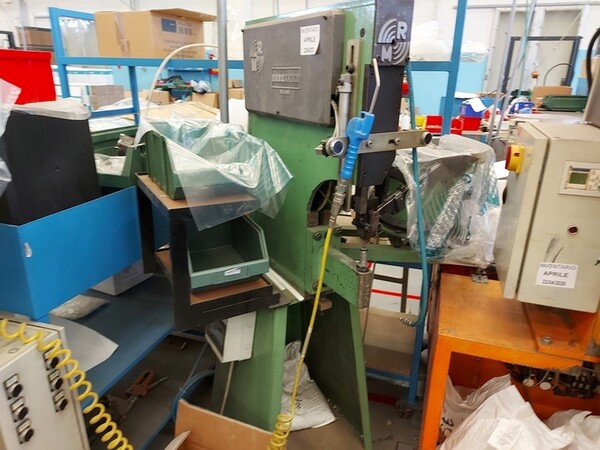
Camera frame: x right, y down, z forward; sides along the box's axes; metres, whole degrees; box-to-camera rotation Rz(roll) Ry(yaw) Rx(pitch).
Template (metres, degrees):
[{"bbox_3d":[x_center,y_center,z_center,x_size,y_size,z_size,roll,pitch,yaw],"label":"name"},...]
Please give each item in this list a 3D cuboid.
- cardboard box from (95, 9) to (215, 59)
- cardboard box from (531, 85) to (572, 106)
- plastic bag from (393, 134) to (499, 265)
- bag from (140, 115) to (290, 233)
[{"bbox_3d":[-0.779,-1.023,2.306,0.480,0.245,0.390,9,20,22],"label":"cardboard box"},{"bbox_3d":[3.110,-1.608,5.242,0.440,0.250,0.320,8,20,19],"label":"cardboard box"},{"bbox_3d":[0.663,-0.148,1.908,0.400,0.490,0.400,8,20,19],"label":"plastic bag"},{"bbox_3d":[-0.316,-0.214,1.485,0.450,0.290,0.420,-10,21,-29],"label":"bag"}]

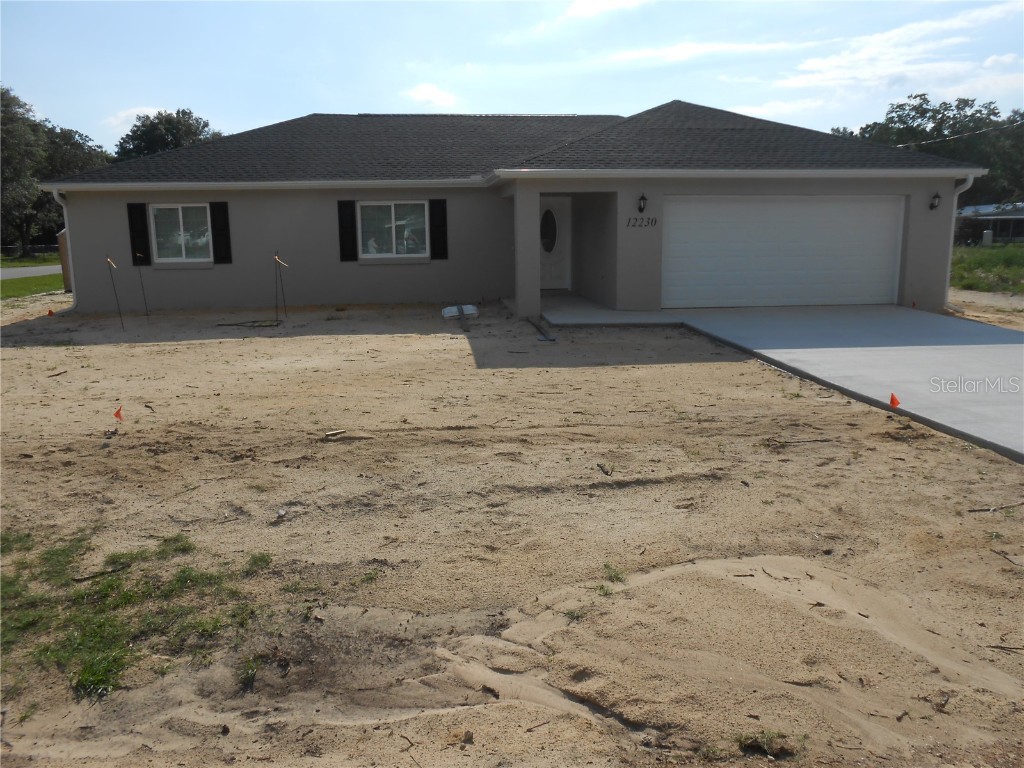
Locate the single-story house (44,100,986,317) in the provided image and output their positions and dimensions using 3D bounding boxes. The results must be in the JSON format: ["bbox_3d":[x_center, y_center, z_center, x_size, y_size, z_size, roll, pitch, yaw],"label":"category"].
[{"bbox_3d":[-0.828,-4.694,19.759,18.484,4.760,12.600,-2,11,-5],"label":"single-story house"}]

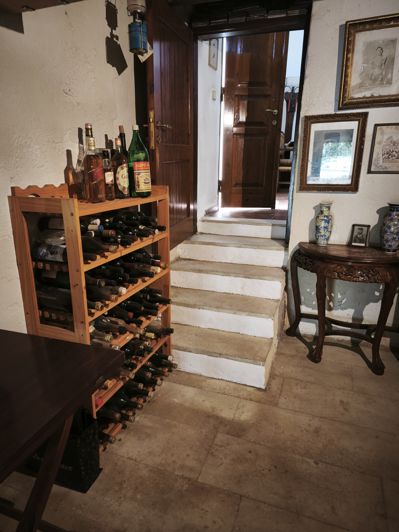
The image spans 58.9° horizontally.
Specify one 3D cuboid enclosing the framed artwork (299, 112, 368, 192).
[{"bbox_3d":[0.818,-0.689,2.181,0.358,0.457,0.030,6,17,19],"label":"framed artwork"}]

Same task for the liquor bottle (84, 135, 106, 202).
[{"bbox_3d":[-0.469,-0.445,1.546,0.087,0.331,0.087,-11,19,-35],"label":"liquor bottle"}]

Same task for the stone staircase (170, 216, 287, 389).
[{"bbox_3d":[0.189,0.104,2.763,0.952,0.672,1.636,6,17,19],"label":"stone staircase"}]

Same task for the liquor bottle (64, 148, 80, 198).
[{"bbox_3d":[-0.568,-0.395,1.567,0.058,0.223,0.058,-5,17,-19],"label":"liquor bottle"}]

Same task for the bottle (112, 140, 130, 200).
[{"bbox_3d":[-0.389,-0.483,1.764,0.080,0.288,0.080,-3,16,-12],"label":"bottle"}]

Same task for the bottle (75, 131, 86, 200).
[{"bbox_3d":[-0.533,-0.461,1.629,0.069,0.317,0.069,-5,17,-17],"label":"bottle"}]

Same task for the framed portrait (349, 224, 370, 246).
[{"bbox_3d":[1.003,-0.186,2.201,0.093,0.136,0.030,6,7,19],"label":"framed portrait"}]

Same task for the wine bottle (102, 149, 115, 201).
[{"bbox_3d":[-0.424,-0.437,1.696,0.052,0.236,0.052,-4,16,-13],"label":"wine bottle"}]

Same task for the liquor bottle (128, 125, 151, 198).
[{"bbox_3d":[-0.317,-0.543,1.846,0.113,0.358,0.113,-6,17,-21],"label":"liquor bottle"}]

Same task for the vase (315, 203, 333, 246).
[{"bbox_3d":[0.790,-0.259,2.233,0.101,0.270,0.101,6,17,19],"label":"vase"}]

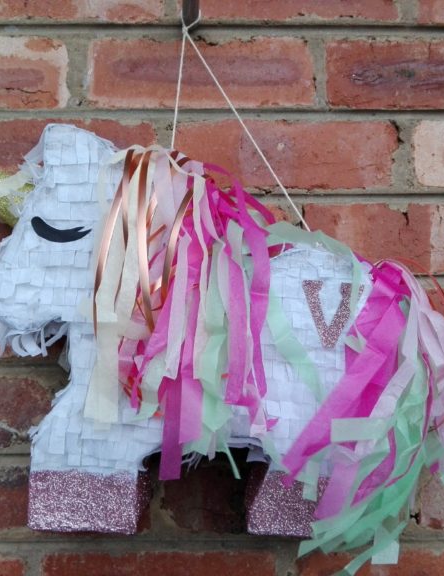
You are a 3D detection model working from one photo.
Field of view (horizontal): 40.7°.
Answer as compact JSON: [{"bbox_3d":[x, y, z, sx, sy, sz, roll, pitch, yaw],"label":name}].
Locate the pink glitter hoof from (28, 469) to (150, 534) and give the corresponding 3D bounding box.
[{"bbox_3d":[-0.107,0.168,0.502,0.084,0.045,0.077,2,-4,0],"label":"pink glitter hoof"}]

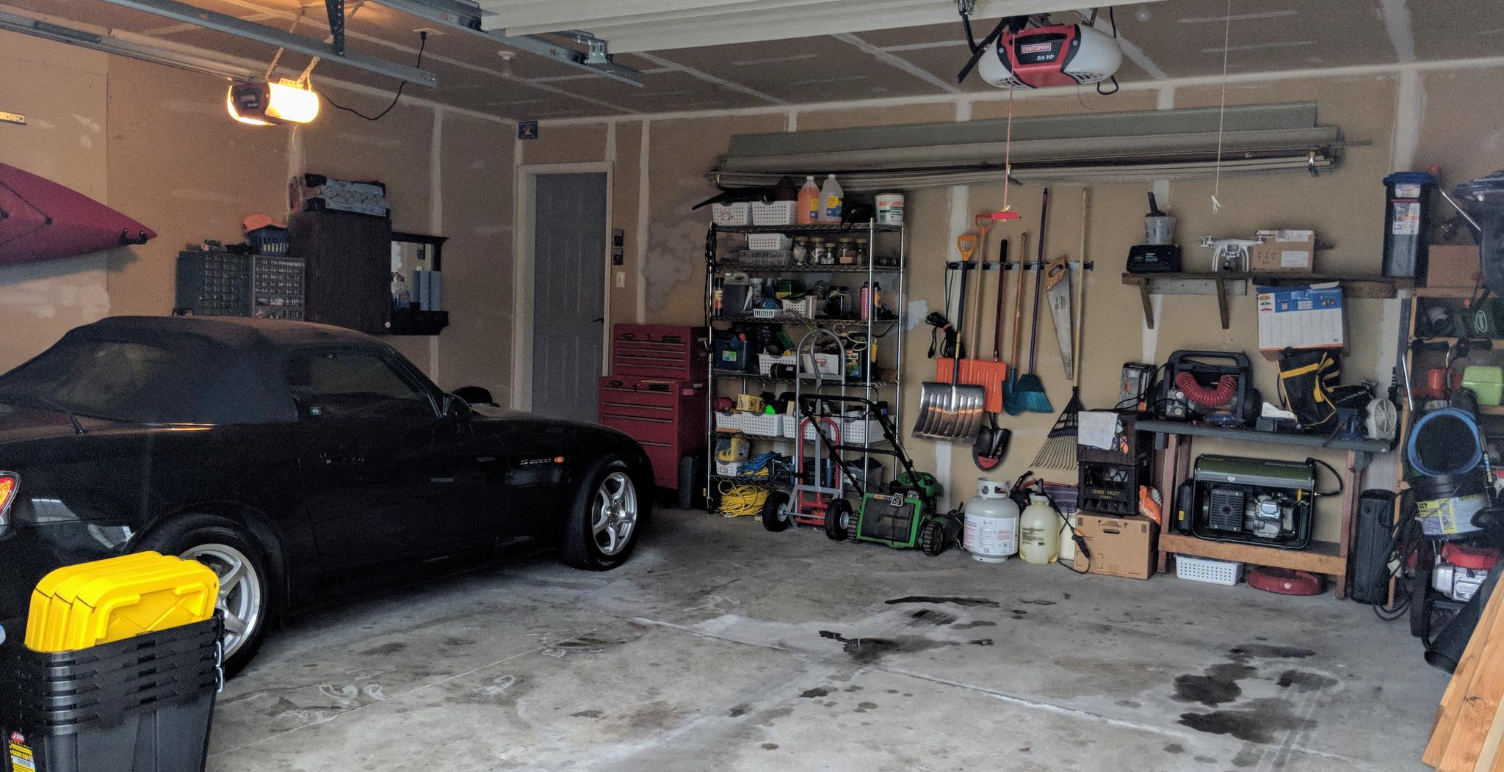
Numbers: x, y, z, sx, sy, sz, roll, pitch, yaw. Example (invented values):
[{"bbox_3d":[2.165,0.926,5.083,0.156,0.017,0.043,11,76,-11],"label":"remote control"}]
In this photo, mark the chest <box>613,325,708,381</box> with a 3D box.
[{"bbox_3d":[-0.640,-0.244,8.486,0.670,0.372,0.310,4,4,31],"label":"chest"}]

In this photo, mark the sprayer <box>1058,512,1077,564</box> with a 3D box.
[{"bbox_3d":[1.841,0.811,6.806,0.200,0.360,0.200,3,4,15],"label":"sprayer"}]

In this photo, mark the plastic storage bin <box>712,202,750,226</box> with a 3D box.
[{"bbox_3d":[-0.070,-1.142,7.911,0.273,0.148,0.320,4,4,30],"label":"plastic storage bin"}]

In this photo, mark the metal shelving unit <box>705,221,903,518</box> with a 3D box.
[{"bbox_3d":[0.344,-0.092,7.914,1.220,1.980,0.460,4,4,31],"label":"metal shelving unit"}]

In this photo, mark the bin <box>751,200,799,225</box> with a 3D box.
[{"bbox_3d":[0.203,-1.123,7.755,0.276,0.148,0.320,4,4,30],"label":"bin"}]

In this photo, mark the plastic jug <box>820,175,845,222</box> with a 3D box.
[{"bbox_3d":[0.505,-1.185,7.498,0.150,0.315,0.150,1,4,-10],"label":"plastic jug"}]

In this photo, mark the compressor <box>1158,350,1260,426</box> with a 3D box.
[{"bbox_3d":[2.590,0.012,6.695,0.490,0.410,0.290,4,4,31],"label":"compressor"}]

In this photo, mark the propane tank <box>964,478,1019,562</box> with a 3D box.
[{"bbox_3d":[1.402,0.777,6.843,0.308,0.459,0.308,4,4,31],"label":"propane tank"}]

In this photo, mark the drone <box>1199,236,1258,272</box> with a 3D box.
[{"bbox_3d":[2.624,-0.717,6.423,0.285,0.195,0.285,3,4,14],"label":"drone"}]

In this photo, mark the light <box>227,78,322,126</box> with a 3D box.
[{"bbox_3d":[-2.258,-1.345,5.556,0.360,0.175,0.280,4,4,31],"label":"light"}]

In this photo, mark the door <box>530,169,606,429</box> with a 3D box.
[{"bbox_3d":[-1.408,-0.654,9.263,0.792,2.030,0.045,4,4,30],"label":"door"}]

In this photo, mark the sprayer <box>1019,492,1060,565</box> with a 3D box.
[{"bbox_3d":[1.640,0.775,6.648,0.215,0.440,0.215,4,4,26],"label":"sprayer"}]

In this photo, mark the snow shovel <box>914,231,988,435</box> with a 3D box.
[{"bbox_3d":[1.292,-0.306,7.542,0.450,1.310,0.180,4,4,31],"label":"snow shovel"}]

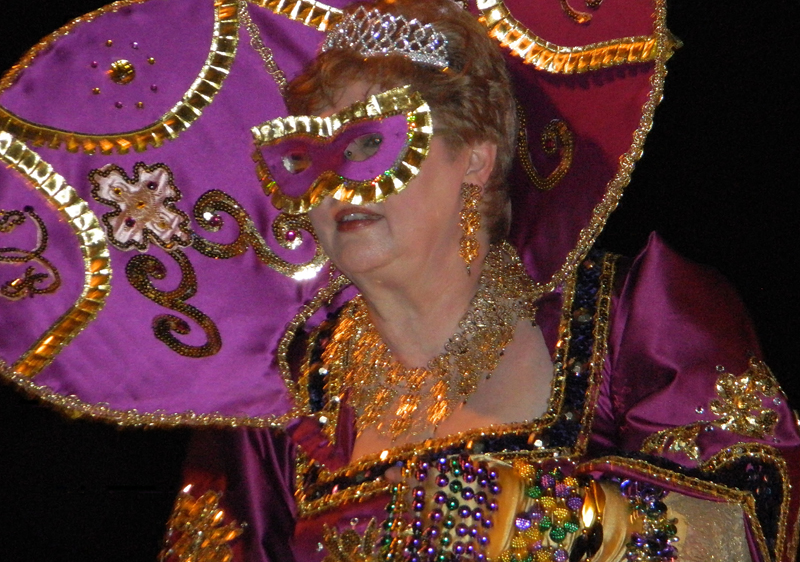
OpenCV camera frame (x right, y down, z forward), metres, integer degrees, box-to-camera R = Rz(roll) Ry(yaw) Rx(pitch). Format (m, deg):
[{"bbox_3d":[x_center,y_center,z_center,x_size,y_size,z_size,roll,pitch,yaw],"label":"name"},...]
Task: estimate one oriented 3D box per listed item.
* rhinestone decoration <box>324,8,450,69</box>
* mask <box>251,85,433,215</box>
[{"bbox_3d":[-0.022,-0.218,4.505,0.126,0.047,0.062,3,-5,32],"label":"rhinestone decoration"},{"bbox_3d":[-0.058,-0.108,4.497,0.203,0.096,0.035,-11,-12,37],"label":"mask"}]

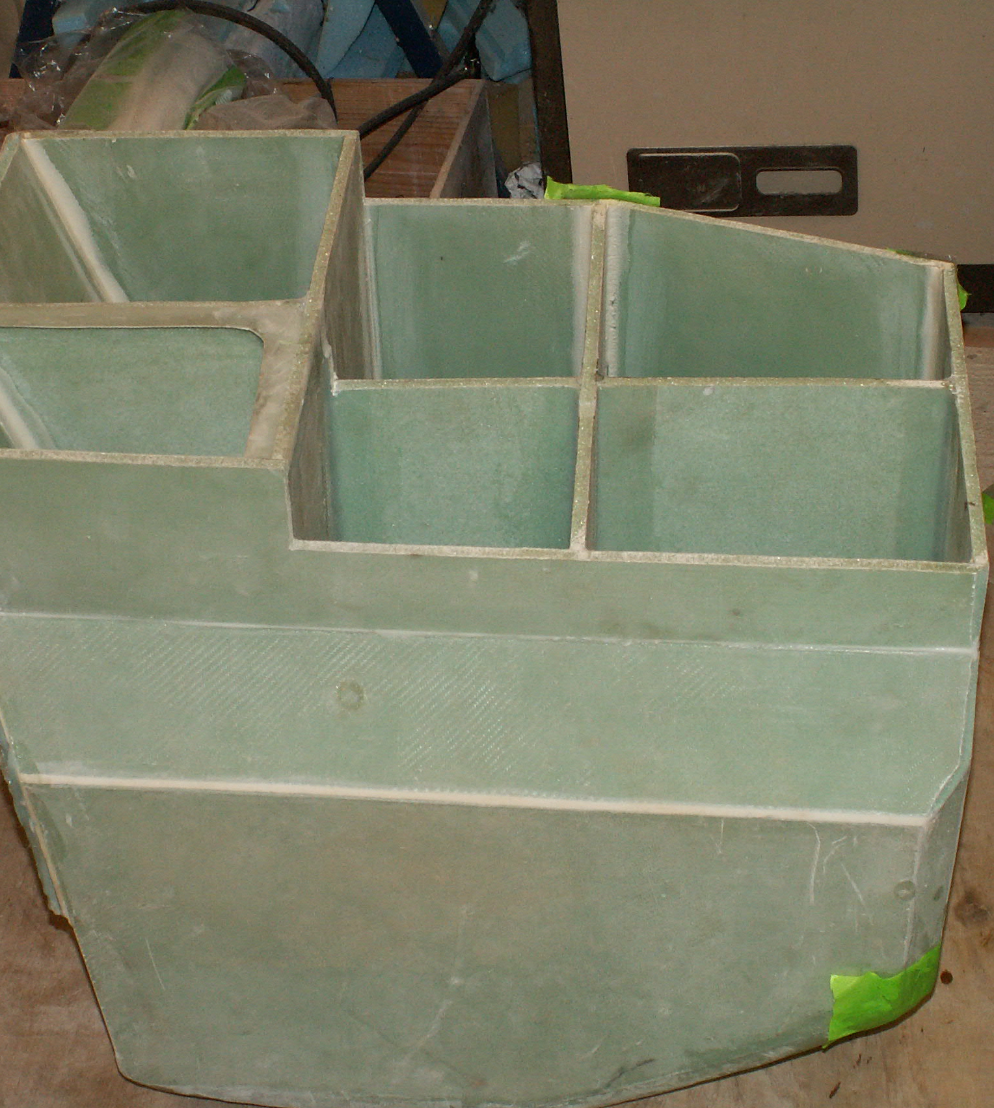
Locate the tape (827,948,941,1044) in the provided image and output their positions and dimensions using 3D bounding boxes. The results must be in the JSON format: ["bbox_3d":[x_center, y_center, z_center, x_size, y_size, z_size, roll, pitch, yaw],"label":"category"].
[{"bbox_3d":[0.265,0.299,1.880,0.078,0.060,0.036,1,38,3],"label":"tape"}]

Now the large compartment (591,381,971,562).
[{"bbox_3d":[0.184,0.035,1.838,0.239,0.230,0.187,1,38,3],"label":"large compartment"}]

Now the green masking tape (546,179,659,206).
[{"bbox_3d":[0.079,-0.268,2.045,0.088,0.026,0.024,1,38,3],"label":"green masking tape"}]

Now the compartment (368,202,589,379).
[{"bbox_3d":[-0.017,-0.093,2.016,0.168,0.240,0.226,1,38,3],"label":"compartment"}]

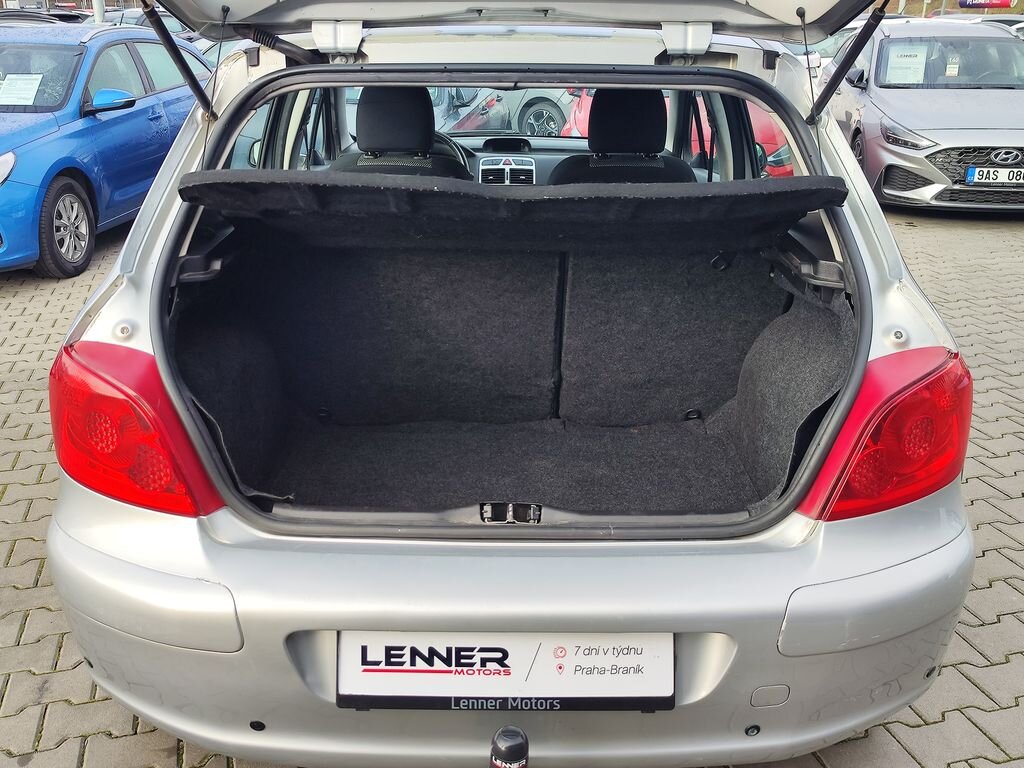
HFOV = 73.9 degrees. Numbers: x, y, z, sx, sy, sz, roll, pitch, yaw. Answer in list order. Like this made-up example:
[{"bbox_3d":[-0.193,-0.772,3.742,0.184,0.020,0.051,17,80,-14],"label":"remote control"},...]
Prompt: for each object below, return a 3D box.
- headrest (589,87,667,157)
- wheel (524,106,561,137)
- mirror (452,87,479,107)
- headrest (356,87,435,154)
[{"bbox_3d":[0.366,-0.845,2.155,0.250,0.215,0.125,0,36,0],"label":"headrest"},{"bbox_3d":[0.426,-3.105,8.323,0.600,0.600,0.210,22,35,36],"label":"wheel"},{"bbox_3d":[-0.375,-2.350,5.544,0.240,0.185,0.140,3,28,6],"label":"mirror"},{"bbox_3d":[-0.370,-0.845,2.155,0.250,0.215,0.125,0,36,0],"label":"headrest"}]

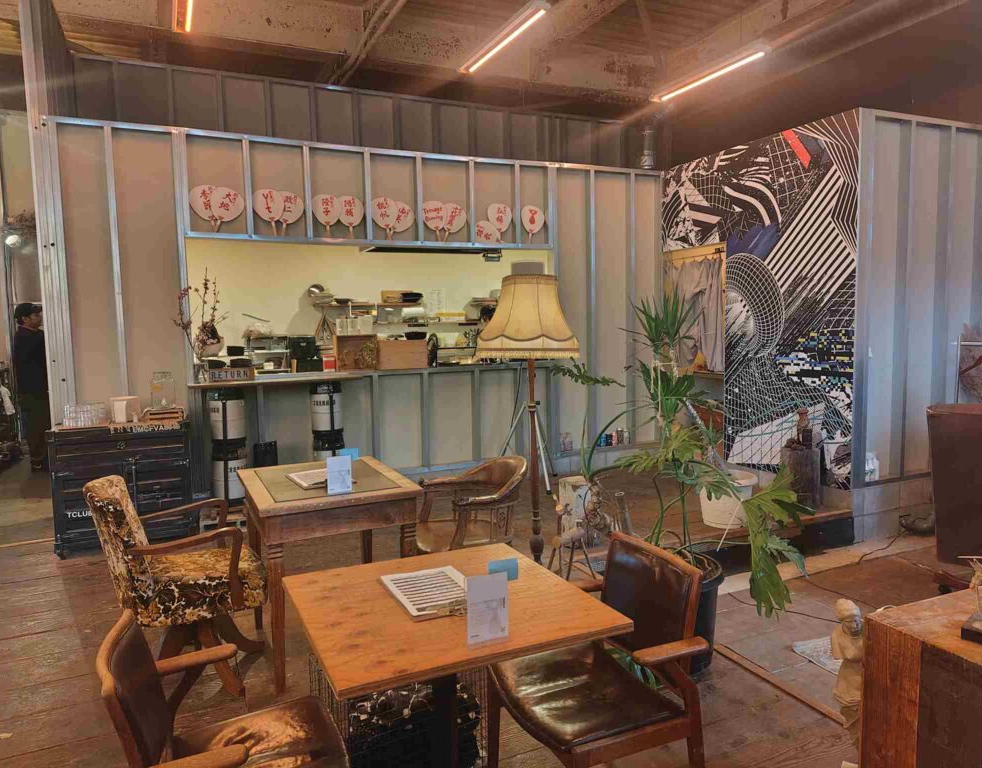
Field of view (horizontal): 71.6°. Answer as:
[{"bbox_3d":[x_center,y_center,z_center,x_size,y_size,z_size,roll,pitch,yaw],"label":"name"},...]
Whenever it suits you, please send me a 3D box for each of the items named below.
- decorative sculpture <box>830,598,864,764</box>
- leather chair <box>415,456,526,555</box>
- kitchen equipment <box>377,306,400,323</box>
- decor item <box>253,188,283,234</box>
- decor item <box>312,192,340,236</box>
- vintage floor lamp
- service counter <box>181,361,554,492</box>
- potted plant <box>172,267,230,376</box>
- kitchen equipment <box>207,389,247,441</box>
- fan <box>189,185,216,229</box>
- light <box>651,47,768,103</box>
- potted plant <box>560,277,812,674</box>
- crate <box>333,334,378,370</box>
[{"bbox_3d":[1.194,0.960,2.260,0.165,0.480,0.150,-5,6,-36],"label":"decorative sculpture"},{"bbox_3d":[-0.093,0.764,3.351,0.566,0.774,0.566,-4,6,-28],"label":"leather chair"},{"bbox_3d":[-1.139,-0.749,7.410,0.238,0.161,0.190,-3,6,-24],"label":"kitchen equipment"},{"bbox_3d":[-1.673,-1.300,5.170,0.224,0.352,0.025,-15,10,-23],"label":"decor item"},{"bbox_3d":[-1.291,-1.305,5.343,0.213,0.352,0.025,-6,6,-24],"label":"decor item"},{"bbox_3d":[0.227,0.253,3.857,0.565,1.751,0.565,-1,5,0],"label":"vintage floor lamp"},{"bbox_3d":[-0.856,0.355,5.822,3.140,0.980,0.460,-3,6,-24],"label":"service counter"},{"bbox_3d":[-2.054,-0.424,4.837,0.370,0.799,0.330,-3,6,-24],"label":"potted plant"},{"bbox_3d":[-1.929,0.240,4.990,0.256,0.442,0.256,-3,6,-24],"label":"kitchen equipment"},{"bbox_3d":[-2.087,-1.302,5.051,0.240,0.355,0.020,-16,11,-23],"label":"fan"},{"bbox_3d":[1.891,-2.705,5.951,0.110,0.100,1.270,-3,6,-24],"label":"light"},{"bbox_3d":[0.854,0.379,3.050,1.120,1.540,0.950,-3,6,-24],"label":"potted plant"},{"bbox_3d":[-1.134,-0.260,5.652,0.335,0.295,0.220,-3,5,-23],"label":"crate"}]

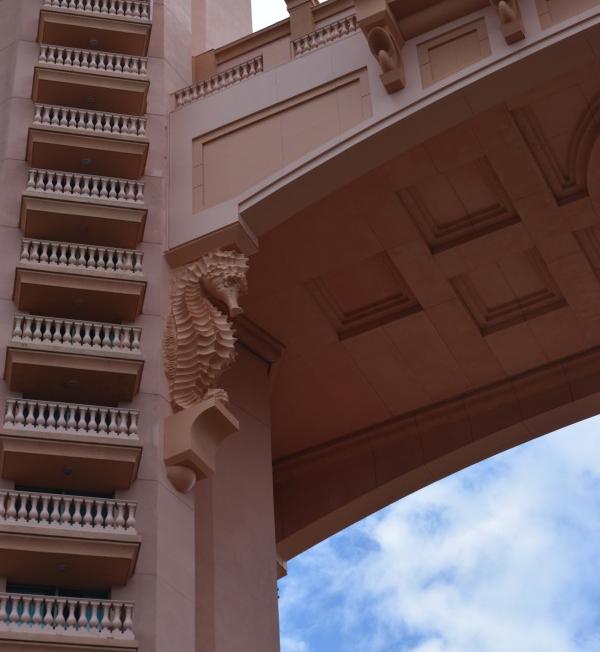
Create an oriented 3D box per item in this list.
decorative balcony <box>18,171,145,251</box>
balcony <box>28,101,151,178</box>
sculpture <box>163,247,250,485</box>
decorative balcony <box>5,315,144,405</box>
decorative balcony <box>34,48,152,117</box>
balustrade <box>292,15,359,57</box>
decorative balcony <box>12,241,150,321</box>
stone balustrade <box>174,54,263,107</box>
[{"bbox_3d":[-5.903,-3.245,47.212,3.361,1.568,1.210,6,-45,-10],"label":"decorative balcony"},{"bbox_3d":[-6.504,-5.637,53.008,3.635,1.671,1.302,6,-44,-10],"label":"balcony"},{"bbox_3d":[-2.234,0.922,44.996,2.212,7.896,1.358,-23,-47,19],"label":"sculpture"},{"bbox_3d":[-5.643,0.782,43.330,3.361,1.568,1.210,6,-45,-10],"label":"decorative balcony"},{"bbox_3d":[-6.642,-7.809,55.074,3.635,1.671,1.302,6,-44,-10],"label":"decorative balcony"},{"bbox_3d":[0.938,-9.177,55.130,2.450,0.920,0.250,-21,-46,17],"label":"balustrade"},{"bbox_3d":[-5.773,-1.232,45.271,3.361,1.568,1.210,6,-45,-10],"label":"decorative balcony"},{"bbox_3d":[-2.420,-7.229,52.088,3.122,0.798,0.266,-21,-47,17],"label":"stone balustrade"}]

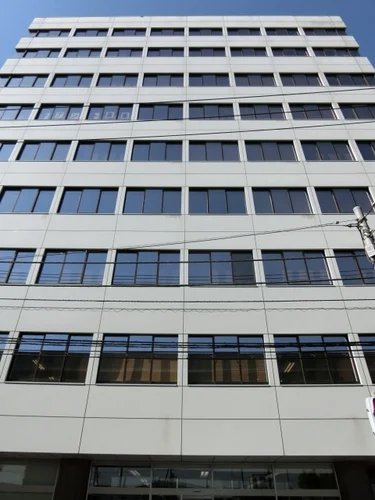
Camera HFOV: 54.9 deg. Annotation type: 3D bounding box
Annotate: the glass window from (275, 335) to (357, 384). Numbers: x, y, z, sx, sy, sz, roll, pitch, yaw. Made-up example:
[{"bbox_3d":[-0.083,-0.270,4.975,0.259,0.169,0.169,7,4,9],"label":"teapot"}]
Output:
[{"bbox_3d":[4.189,3.585,11.777,2.546,1.668,0.200,0,-38,0],"label":"glass window"}]

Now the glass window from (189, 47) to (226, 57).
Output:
[{"bbox_3d":[1.453,-14.127,25.999,2.629,1.673,0.150,0,-38,0],"label":"glass window"}]

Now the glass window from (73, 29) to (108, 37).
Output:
[{"bbox_3d":[-7.220,-16.366,27.323,2.546,1.480,0.200,0,-38,0],"label":"glass window"}]

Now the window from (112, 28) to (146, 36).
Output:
[{"bbox_3d":[-4.487,-16.814,28.108,2.624,1.671,0.150,0,-38,0],"label":"window"}]

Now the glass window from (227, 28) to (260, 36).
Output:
[{"bbox_3d":[4.385,-16.799,28.043,2.607,1.671,0.150,0,-38,0],"label":"glass window"}]

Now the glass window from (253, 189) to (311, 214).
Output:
[{"bbox_3d":[4.221,-2.164,16.236,2.546,1.735,0.200,0,-38,0],"label":"glass window"}]

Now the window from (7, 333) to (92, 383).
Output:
[{"bbox_3d":[-4.451,3.581,11.834,2.546,1.668,0.200,0,-38,0],"label":"window"}]

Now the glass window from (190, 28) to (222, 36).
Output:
[{"bbox_3d":[1.453,-16.804,28.064,2.618,1.671,0.150,0,-38,0],"label":"glass window"}]

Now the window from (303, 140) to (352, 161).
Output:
[{"bbox_3d":[6.900,-4.839,17.893,2.440,1.650,0.150,0,-38,0],"label":"window"}]

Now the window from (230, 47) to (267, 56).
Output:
[{"bbox_3d":[4.151,-13.269,24.374,2.440,1.650,0.150,0,-38,0],"label":"window"}]

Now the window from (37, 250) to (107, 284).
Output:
[{"bbox_3d":[-4.334,0.696,13.687,2.440,1.650,0.150,0,-38,0],"label":"window"}]

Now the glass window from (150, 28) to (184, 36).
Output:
[{"bbox_3d":[-1.433,-15.879,26.398,2.440,1.650,0.150,0,-38,0],"label":"glass window"}]

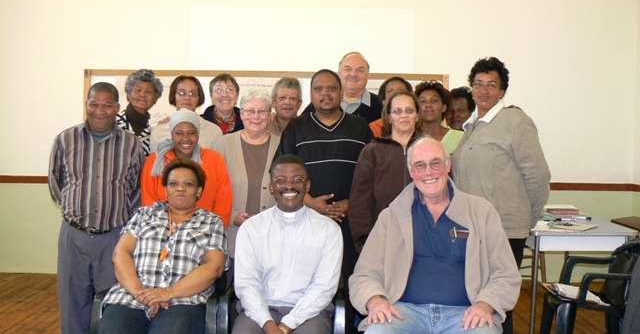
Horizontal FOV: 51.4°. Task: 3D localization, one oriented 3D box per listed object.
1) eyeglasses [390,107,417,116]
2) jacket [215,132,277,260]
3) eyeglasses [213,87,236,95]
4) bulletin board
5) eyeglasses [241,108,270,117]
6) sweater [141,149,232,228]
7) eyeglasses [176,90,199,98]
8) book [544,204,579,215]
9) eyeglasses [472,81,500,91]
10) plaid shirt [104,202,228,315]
[{"bbox_3d":[0.450,-0.299,3.589,0.138,0.042,0.140,1,3,5],"label":"eyeglasses"},{"bbox_3d":[-0.364,0.164,3.793,0.510,0.732,0.300,1,3,-3],"label":"jacket"},{"bbox_3d":[-0.587,-0.464,4.093,0.142,0.042,0.140,1,3,-3],"label":"eyeglasses"},{"bbox_3d":[-0.501,-0.424,6.217,3.408,0.920,0.040,1,3,0],"label":"bulletin board"},{"bbox_3d":[-0.362,-0.308,3.809,0.148,0.042,0.140,2,3,-6],"label":"eyeglasses"},{"bbox_3d":[-0.746,0.187,3.720,0.520,0.580,0.280,1,3,-8],"label":"sweater"},{"bbox_3d":[-0.826,-0.453,4.148,0.137,0.042,0.140,6,3,-14],"label":"eyeglasses"},{"bbox_3d":[1.899,0.334,5.201,0.235,0.040,0.200,1,3,6],"label":"book"},{"bbox_3d":[0.881,-0.417,3.484,0.140,0.043,0.140,5,3,24],"label":"eyeglasses"},{"bbox_3d":[-0.719,0.434,3.160,0.540,0.540,0.360,6,-8,-4],"label":"plaid shirt"}]

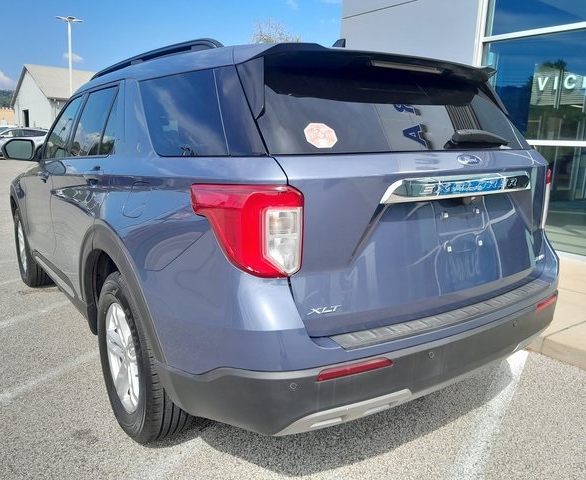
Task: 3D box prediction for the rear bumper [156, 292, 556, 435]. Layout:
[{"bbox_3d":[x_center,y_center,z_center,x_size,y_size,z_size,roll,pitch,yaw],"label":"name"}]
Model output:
[{"bbox_3d":[0.495,0.431,2.060,1.940,0.340,0.620,-8,13,-34],"label":"rear bumper"}]

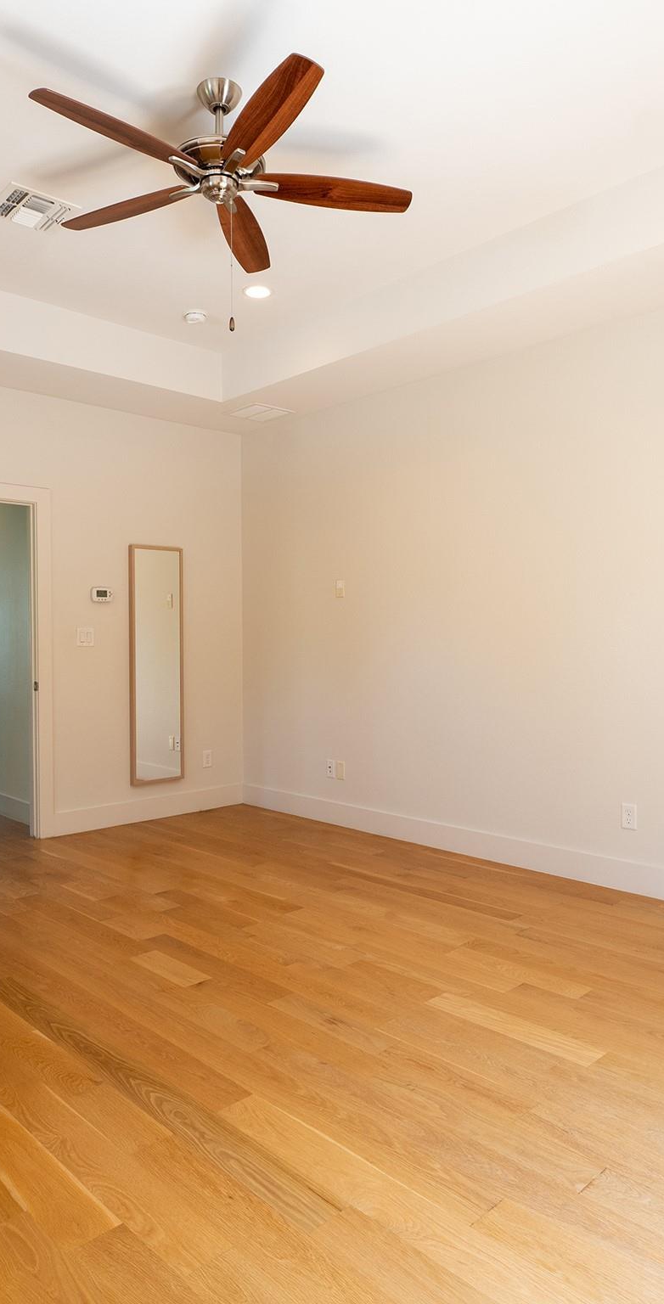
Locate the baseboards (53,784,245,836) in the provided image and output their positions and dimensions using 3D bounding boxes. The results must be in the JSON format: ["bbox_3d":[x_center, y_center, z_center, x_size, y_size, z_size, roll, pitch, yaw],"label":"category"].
[{"bbox_3d":[-1.201,1.068,5.500,1.462,0.146,0.020,-1,1,-43],"label":"baseboards"}]

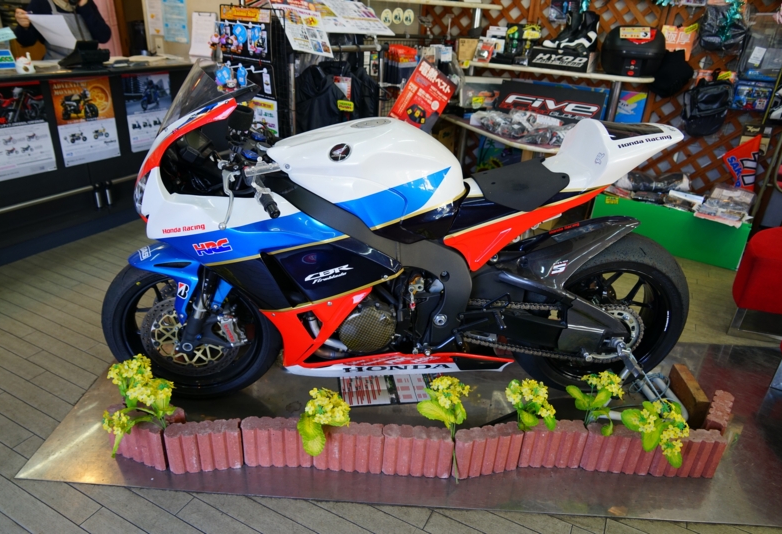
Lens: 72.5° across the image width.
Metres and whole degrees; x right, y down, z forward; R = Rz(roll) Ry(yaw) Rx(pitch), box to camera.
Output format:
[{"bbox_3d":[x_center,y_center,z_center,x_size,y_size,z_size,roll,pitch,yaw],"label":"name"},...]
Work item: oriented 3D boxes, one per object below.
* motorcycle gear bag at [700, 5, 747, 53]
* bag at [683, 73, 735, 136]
[{"bbox_3d":[2.039,-1.463,3.272,0.250,0.260,0.140,15,28,23],"label":"motorcycle gear bag"},{"bbox_3d":[2.104,-1.085,3.575,0.275,0.380,0.170,15,28,23],"label":"bag"}]

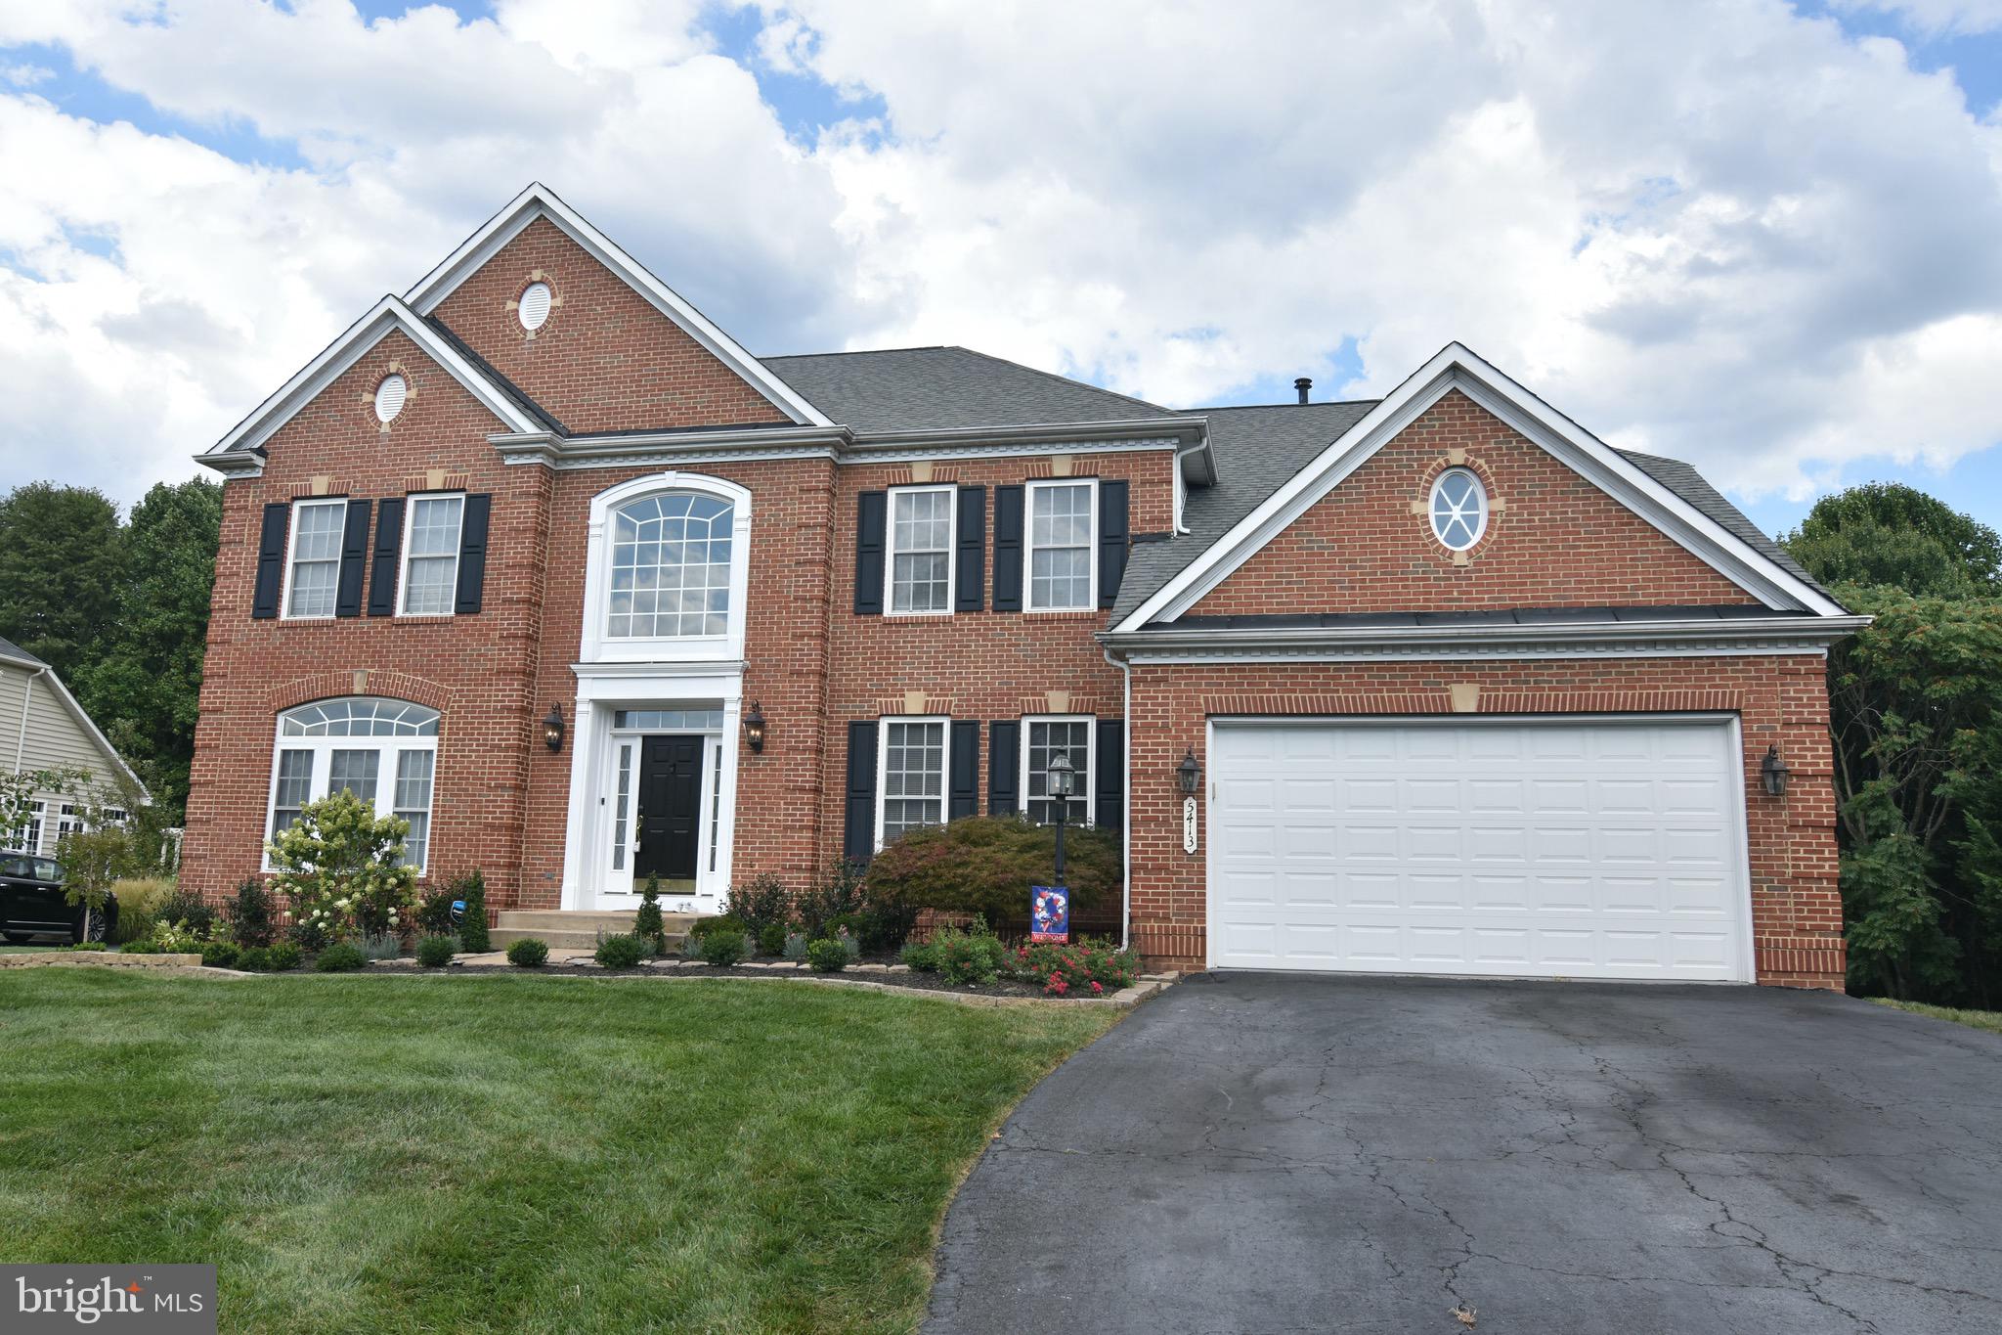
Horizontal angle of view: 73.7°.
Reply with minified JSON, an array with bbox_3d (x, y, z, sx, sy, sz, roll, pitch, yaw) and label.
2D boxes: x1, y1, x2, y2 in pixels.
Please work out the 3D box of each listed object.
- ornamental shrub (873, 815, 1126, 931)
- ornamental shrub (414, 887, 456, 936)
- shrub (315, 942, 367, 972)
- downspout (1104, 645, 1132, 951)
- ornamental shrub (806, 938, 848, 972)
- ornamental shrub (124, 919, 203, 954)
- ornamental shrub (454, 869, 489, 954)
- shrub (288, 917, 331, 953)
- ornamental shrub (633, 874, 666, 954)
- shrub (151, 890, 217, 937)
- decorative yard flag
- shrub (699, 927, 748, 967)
[{"bbox_3d":[-0.118,2.351,14.676,2.735,1.426,2.350,-1,-9,10],"label":"ornamental shrub"},{"bbox_3d":[-6.687,2.936,15.828,0.471,0.647,0.471,-1,-10,11],"label":"ornamental shrub"},{"bbox_3d":[-6.478,2.841,13.098,0.454,0.300,0.454,-1,-9,10],"label":"shrub"},{"bbox_3d":[1.209,1.317,13.862,0.293,3.180,0.120,-1,-10,11],"label":"downspout"},{"bbox_3d":[-1.705,2.802,13.011,0.389,0.335,0.389,-1,-10,11],"label":"ornamental shrub"},{"bbox_3d":[-9.192,2.939,14.621,0.843,0.369,0.548,-1,-10,11],"label":"ornamental shrub"},{"bbox_3d":[-5.802,2.676,14.646,0.367,0.911,0.367,-1,-9,10],"label":"ornamental shrub"},{"bbox_3d":[-7.699,2.985,14.845,0.432,0.392,0.432,-1,-9,10],"label":"shrub"},{"bbox_3d":[-3.823,2.692,14.521,0.328,0.861,0.328,-1,-10,11],"label":"ornamental shrub"},{"bbox_3d":[-10.105,3.078,16.539,0.676,0.618,0.608,-1,-10,11],"label":"shrub"},{"bbox_3d":[0.413,2.077,11.194,0.305,0.466,0.030,-1,-10,11],"label":"decorative yard flag"},{"bbox_3d":[-2.755,2.779,13.242,0.486,0.395,0.486,-1,-9,10],"label":"shrub"}]

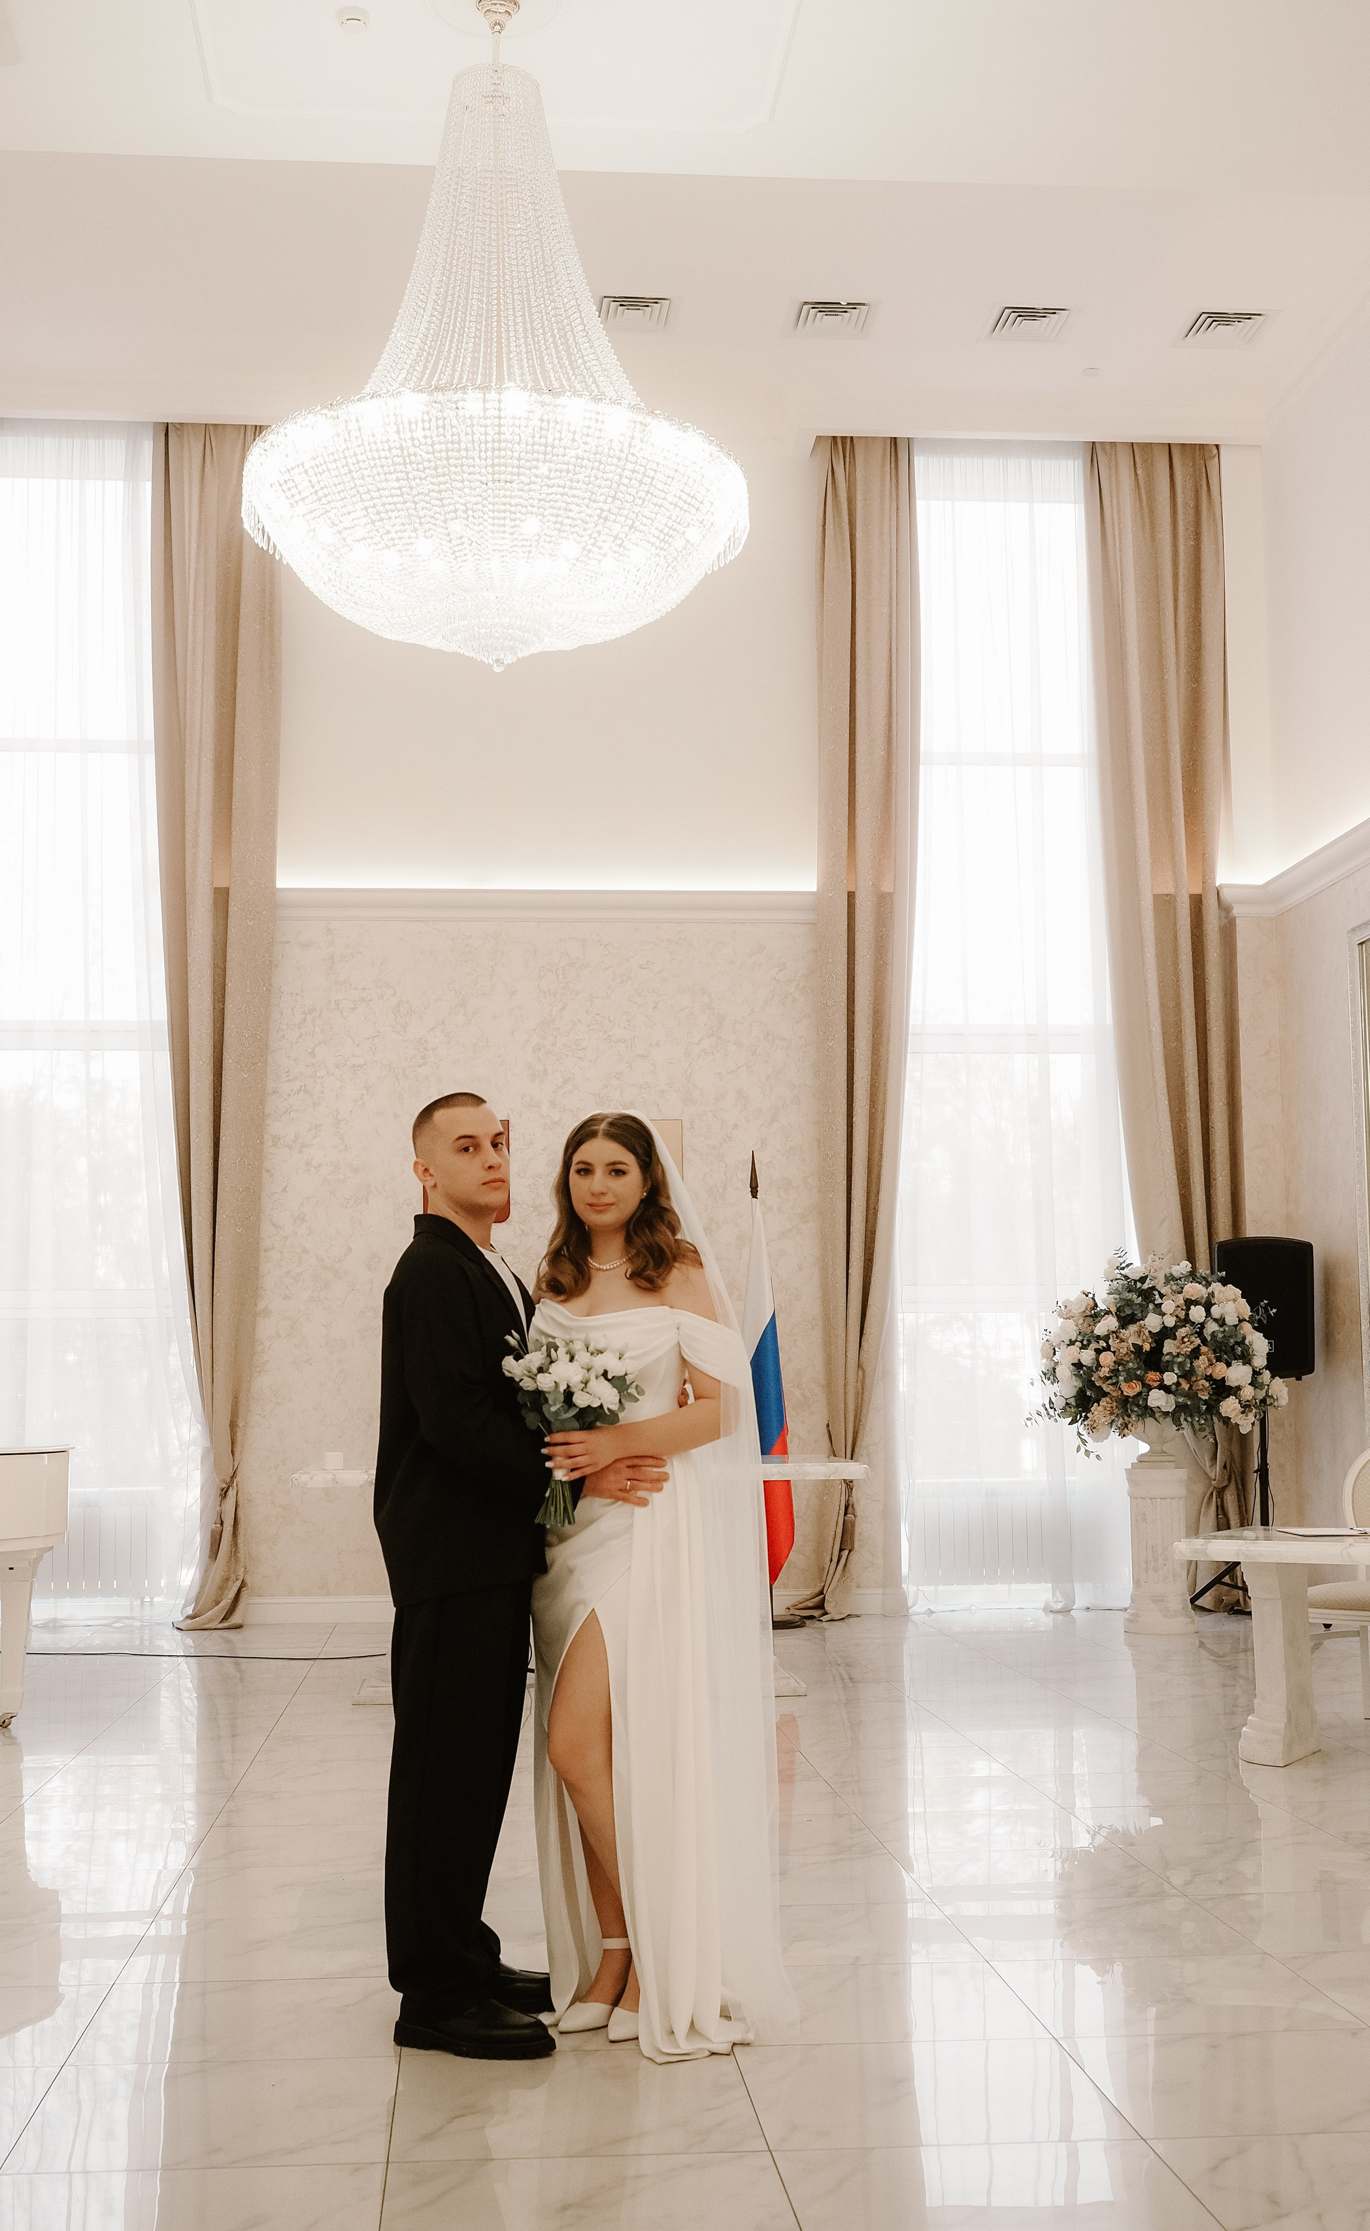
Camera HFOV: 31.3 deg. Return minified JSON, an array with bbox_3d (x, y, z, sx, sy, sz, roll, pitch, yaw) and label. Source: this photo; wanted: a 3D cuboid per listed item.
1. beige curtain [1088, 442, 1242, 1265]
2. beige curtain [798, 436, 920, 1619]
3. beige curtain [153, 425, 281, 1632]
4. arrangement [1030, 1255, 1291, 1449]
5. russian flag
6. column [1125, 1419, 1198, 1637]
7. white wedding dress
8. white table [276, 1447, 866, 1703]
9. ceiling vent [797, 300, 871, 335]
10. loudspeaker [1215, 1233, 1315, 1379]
[{"bbox_3d":[2.644,-0.551,13.332,0.760,6.430,0.260,0,-6,-5],"label":"beige curtain"},{"bbox_3d":[0.950,-0.554,13.191,0.740,6.430,0.260,0,-6,-5],"label":"beige curtain"},{"bbox_3d":[-2.498,-0.547,12.902,0.700,6.400,0.260,0,-6,-5],"label":"beige curtain"},{"bbox_3d":[2.361,1.202,12.351,1.260,1.010,1.120,-2,-7,11],"label":"arrangement"},{"bbox_3d":[0.415,1.314,12.461,0.300,2.100,0.240,0,-6,-5],"label":"russian flag"},{"bbox_3d":[2.366,2.047,12.255,0.360,1.030,0.360,-2,-7,11],"label":"column"},{"bbox_3d":[-0.053,0.873,4.736,0.460,1.680,0.480,-3,-7,19],"label":"white wedding dress"},{"bbox_3d":[-0.436,1.861,9.927,2.220,0.900,1.150,0,-6,-5],"label":"white table"},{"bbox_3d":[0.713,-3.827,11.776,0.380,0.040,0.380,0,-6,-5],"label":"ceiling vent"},{"bbox_3d":[2.988,0.992,12.603,0.470,0.700,0.370,-2,-7,14],"label":"loudspeaker"}]

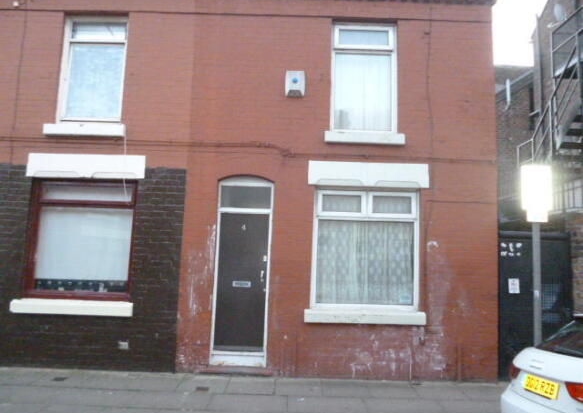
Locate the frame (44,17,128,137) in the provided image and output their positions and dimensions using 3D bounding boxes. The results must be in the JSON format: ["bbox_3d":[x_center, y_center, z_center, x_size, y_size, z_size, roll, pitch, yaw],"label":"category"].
[{"bbox_3d":[-2.926,-1.900,6.812,1.169,1.783,0.200,2,-6,1],"label":"frame"}]

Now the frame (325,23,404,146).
[{"bbox_3d":[1.070,-1.782,6.768,1.134,1.773,0.200,2,-6,1],"label":"frame"}]

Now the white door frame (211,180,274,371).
[{"bbox_3d":[-0.675,0.876,6.581,0.787,2.647,0.160,2,-6,1],"label":"white door frame"}]

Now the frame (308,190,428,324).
[{"bbox_3d":[1.040,0.685,6.526,1.660,1.841,0.200,2,-6,1],"label":"frame"}]

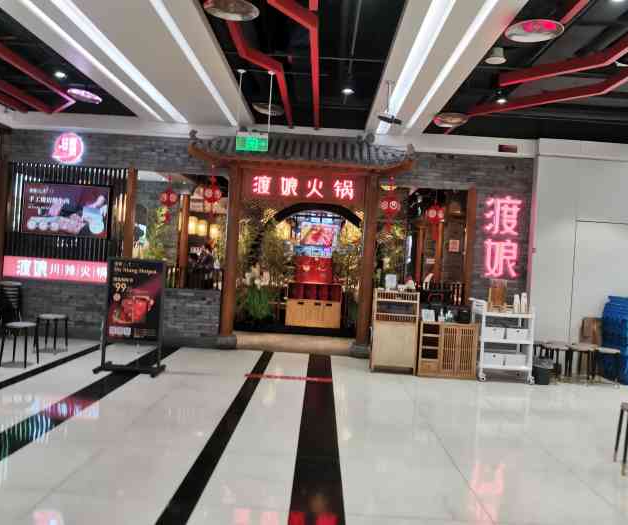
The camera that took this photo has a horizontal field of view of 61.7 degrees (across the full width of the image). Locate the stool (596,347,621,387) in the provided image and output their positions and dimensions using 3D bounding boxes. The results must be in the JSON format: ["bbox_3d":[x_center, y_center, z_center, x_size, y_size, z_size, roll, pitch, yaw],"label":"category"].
[{"bbox_3d":[3.761,1.351,6.737,0.325,0.455,0.325,3,0,1],"label":"stool"}]

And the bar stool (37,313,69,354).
[{"bbox_3d":[-3.513,0.951,7.064,0.325,0.455,0.325,3,0,1],"label":"bar stool"}]

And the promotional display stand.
[{"bbox_3d":[-2.135,0.610,6.230,0.721,1.299,0.500,3,0,1],"label":"promotional display stand"}]

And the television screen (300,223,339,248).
[{"bbox_3d":[0.094,-0.586,10.996,0.732,0.492,0.070,3,0,1],"label":"television screen"}]

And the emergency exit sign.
[{"bbox_3d":[-0.690,-1.353,5.903,0.360,0.202,0.040,3,0,1],"label":"emergency exit sign"}]

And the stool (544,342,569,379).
[{"bbox_3d":[3.208,1.319,6.958,0.325,0.455,0.325,3,0,1],"label":"stool"}]

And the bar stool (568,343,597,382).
[{"bbox_3d":[3.480,1.335,6.840,0.325,0.455,0.325,3,0,1],"label":"bar stool"}]

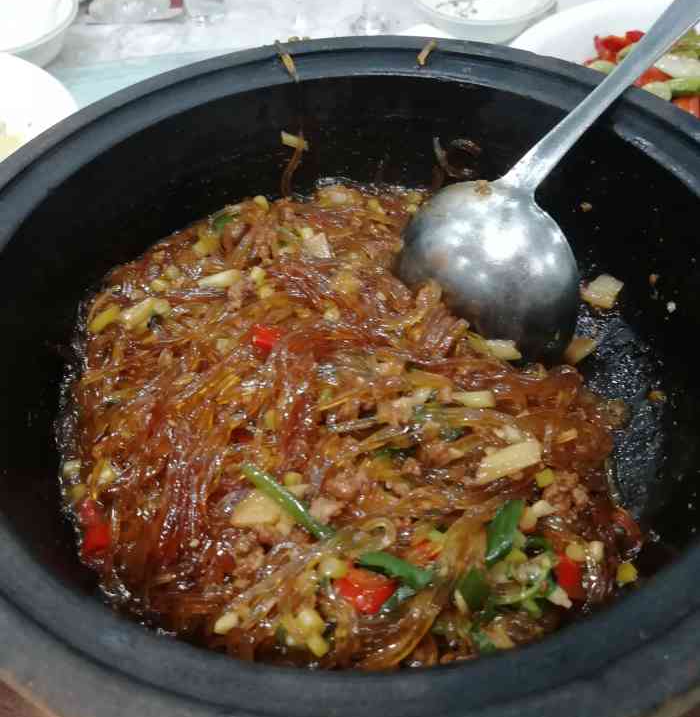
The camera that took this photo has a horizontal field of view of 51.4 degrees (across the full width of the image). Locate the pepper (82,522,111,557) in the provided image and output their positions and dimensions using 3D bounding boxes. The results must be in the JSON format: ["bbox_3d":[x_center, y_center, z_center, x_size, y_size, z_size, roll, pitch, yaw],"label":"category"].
[{"bbox_3d":[-0.083,0.060,0.240,0.009,0.007,0.012,-6,50,-3],"label":"pepper"}]

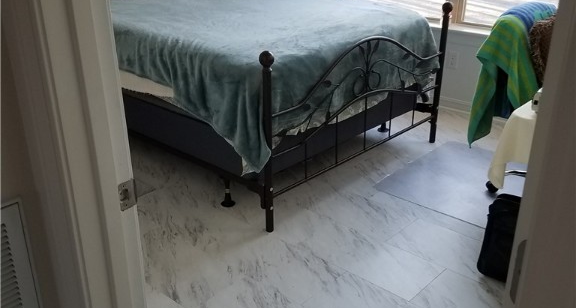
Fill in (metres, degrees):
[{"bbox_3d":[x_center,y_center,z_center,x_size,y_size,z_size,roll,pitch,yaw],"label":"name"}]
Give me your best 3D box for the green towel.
[{"bbox_3d":[1.107,-0.393,2.962,0.320,0.660,0.280,20,30,38],"label":"green towel"}]

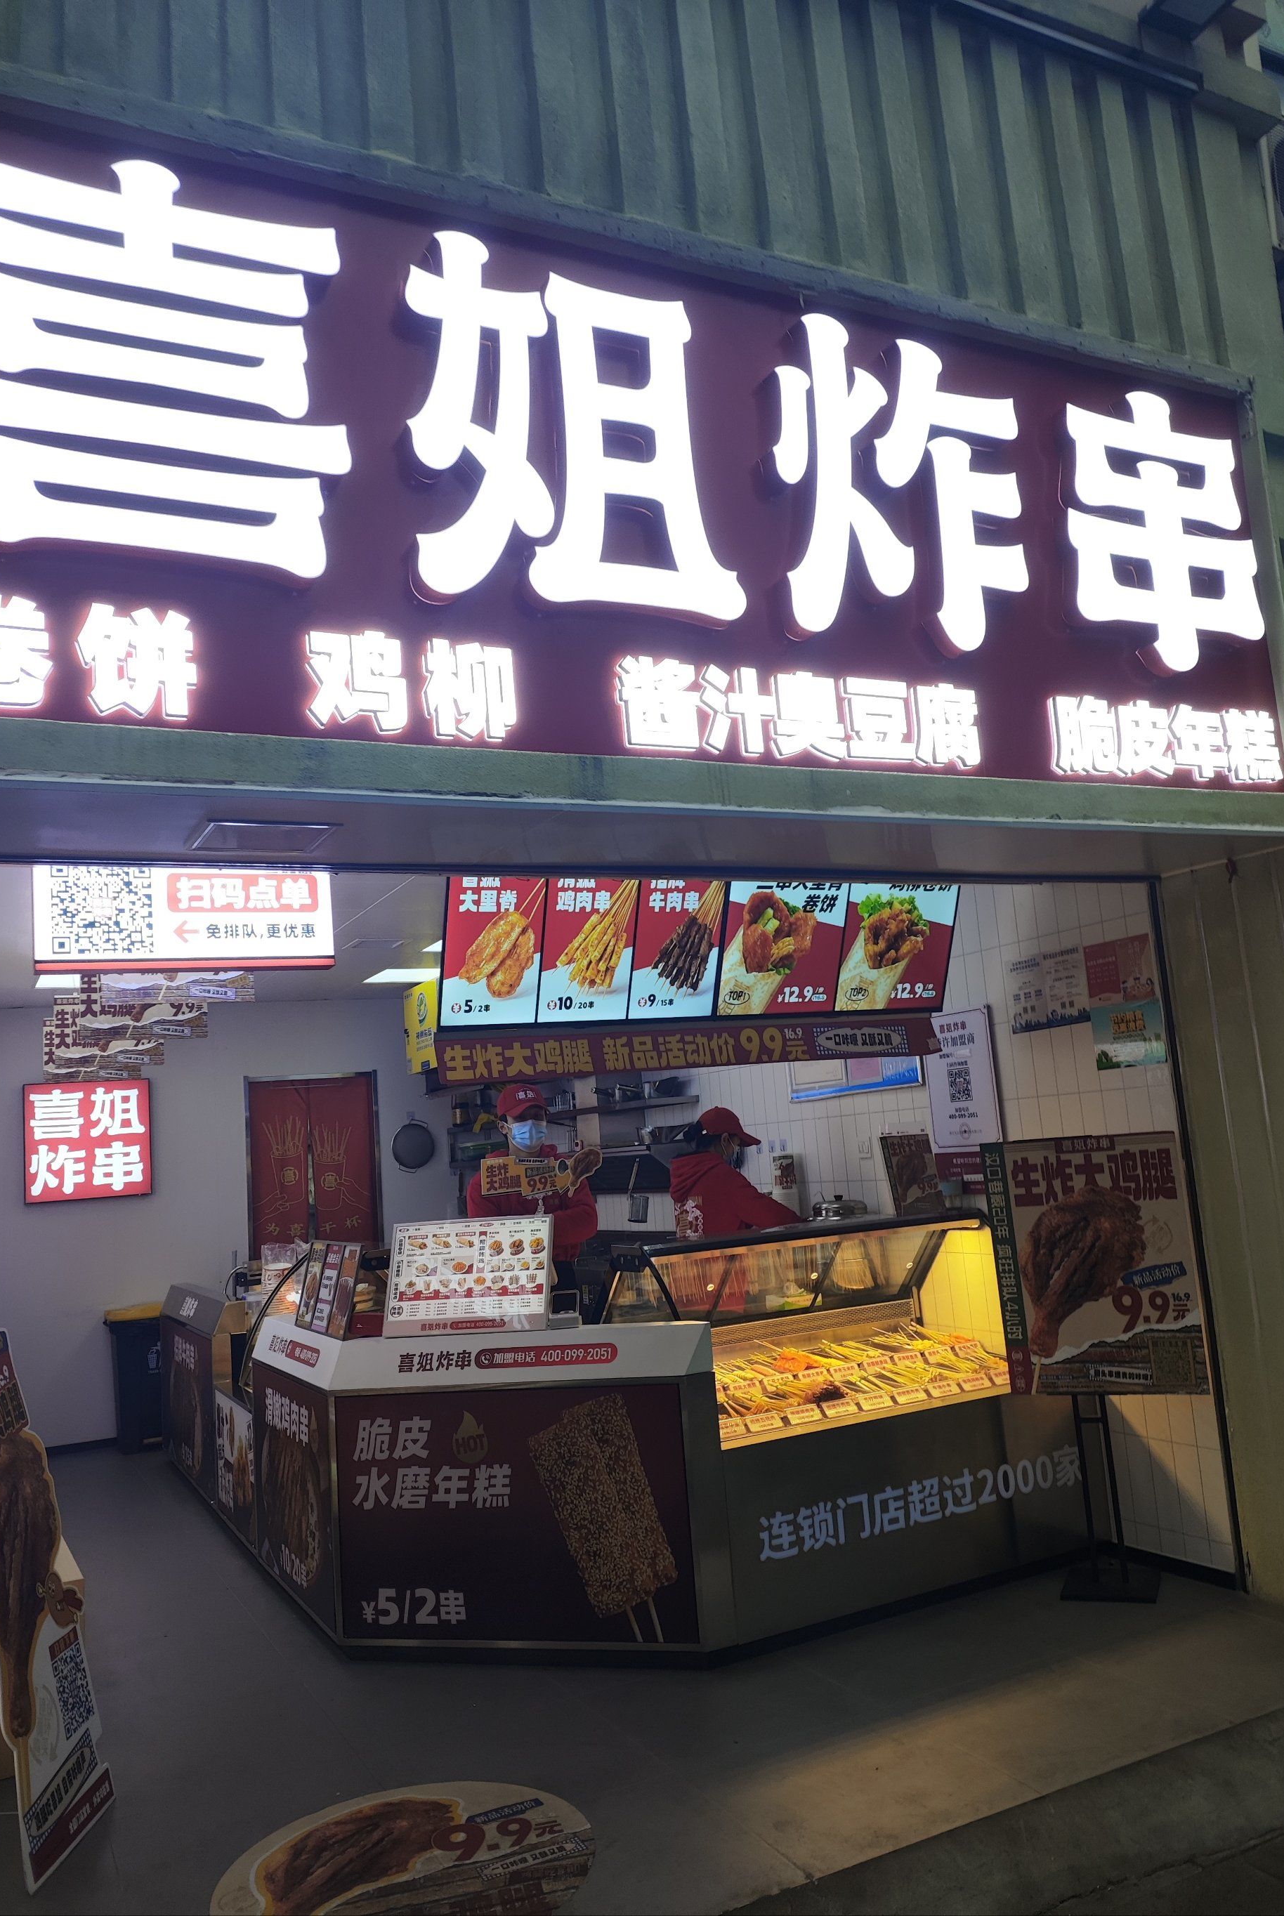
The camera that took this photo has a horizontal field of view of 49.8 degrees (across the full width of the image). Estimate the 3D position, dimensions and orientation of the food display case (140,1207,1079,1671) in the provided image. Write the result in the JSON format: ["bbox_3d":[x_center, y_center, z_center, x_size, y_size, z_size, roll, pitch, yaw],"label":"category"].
[{"bbox_3d":[-0.456,1.758,5.984,2.550,1.147,4.170,-1,-8,-26],"label":"food display case"}]

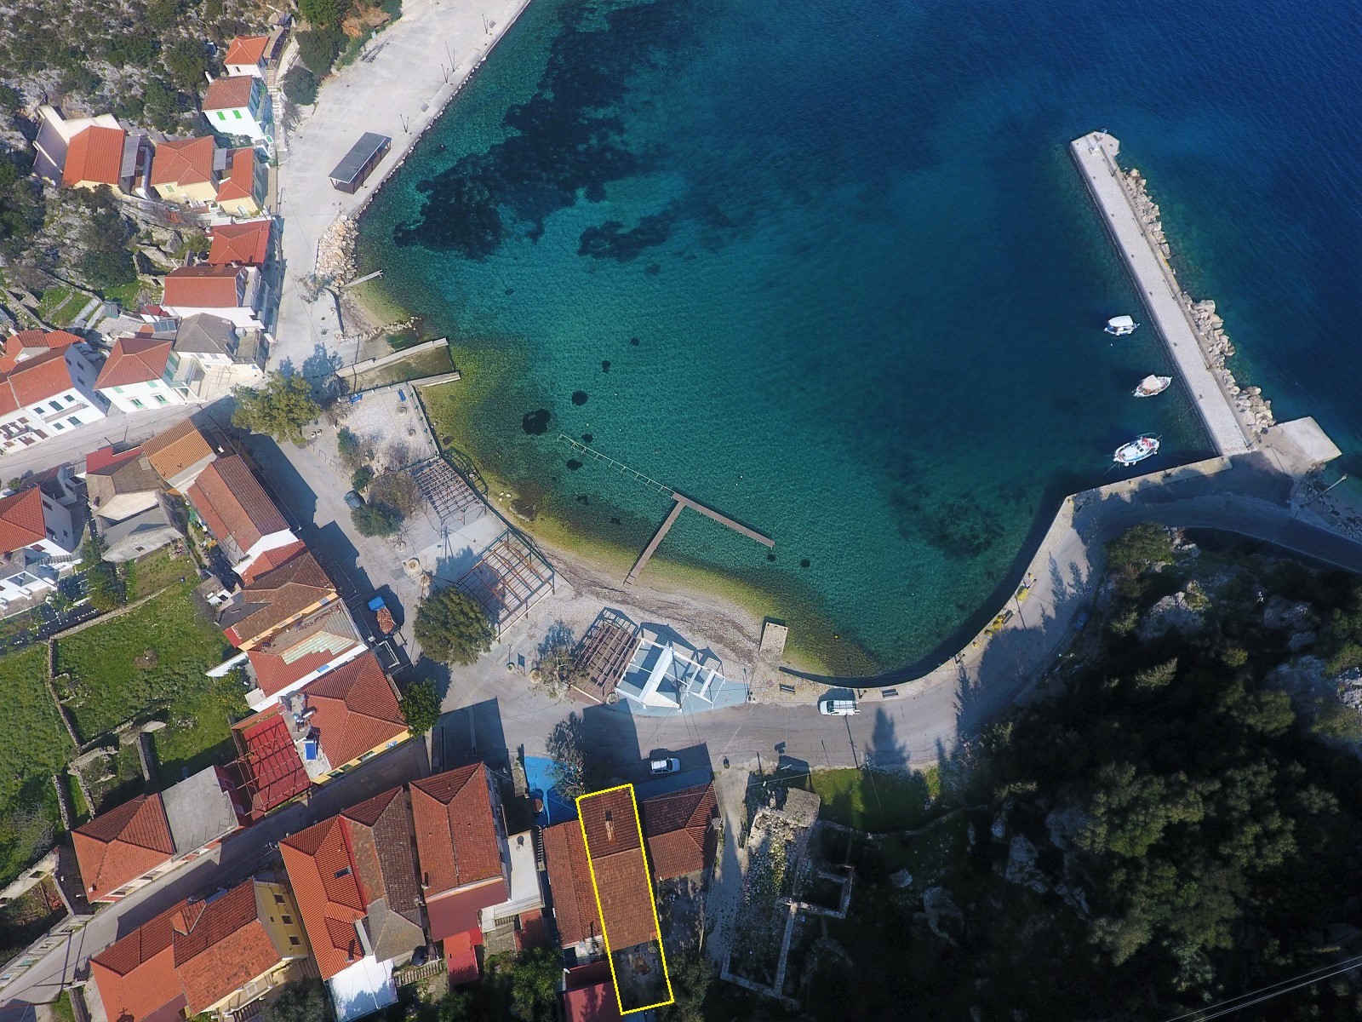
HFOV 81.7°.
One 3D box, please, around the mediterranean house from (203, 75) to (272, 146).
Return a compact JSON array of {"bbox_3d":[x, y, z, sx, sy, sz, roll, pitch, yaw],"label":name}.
[{"bbox_3d":[-86.459,-79.171,153.991,9.200,8.700,9.110,-6,62,-3],"label":"mediterranean house"}]

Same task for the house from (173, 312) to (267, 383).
[{"bbox_3d":[-73.640,-26.770,126.010,12.340,7.100,6.570,0,61,1],"label":"house"}]

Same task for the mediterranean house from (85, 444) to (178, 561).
[{"bbox_3d":[-76.100,-1.630,108.910,10.320,6.200,16.300,-25,65,-13],"label":"mediterranean house"}]

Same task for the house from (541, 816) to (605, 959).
[{"bbox_3d":[-11.480,41.770,87.820,4.810,6.300,12.940,-13,62,-6],"label":"house"}]

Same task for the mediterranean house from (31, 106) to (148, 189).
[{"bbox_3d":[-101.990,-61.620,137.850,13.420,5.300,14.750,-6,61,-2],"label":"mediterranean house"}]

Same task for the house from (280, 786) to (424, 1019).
[{"bbox_3d":[-33.660,42.550,84.850,12.900,7.500,19.930,-23,64,-12],"label":"house"}]

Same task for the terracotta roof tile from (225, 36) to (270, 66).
[{"bbox_3d":[-83.890,-89.260,151.250,6.410,2.000,8.690,0,61,1],"label":"terracotta roof tile"}]

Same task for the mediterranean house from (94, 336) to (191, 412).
[{"bbox_3d":[-83.370,-21.940,122.340,9.180,8.300,8.650,-3,61,0],"label":"mediterranean house"}]

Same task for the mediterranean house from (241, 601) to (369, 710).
[{"bbox_3d":[-48.227,18.937,103.420,12.950,7.600,8.140,-29,66,-14],"label":"mediterranean house"}]

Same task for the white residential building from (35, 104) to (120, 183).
[{"bbox_3d":[-101.390,-60.510,134.340,15.290,6.300,17.000,-8,62,-4],"label":"white residential building"}]

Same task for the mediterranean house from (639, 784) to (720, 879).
[{"bbox_3d":[0.560,36.900,90.050,8.220,5.900,8.600,-11,62,-6],"label":"mediterranean house"}]

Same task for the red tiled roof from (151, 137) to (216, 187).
[{"bbox_3d":[-90.729,-64.075,143.037,10.180,1.900,12.080,-9,62,-5],"label":"red tiled roof"}]

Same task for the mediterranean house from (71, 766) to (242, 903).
[{"bbox_3d":[-58.300,36.080,88.480,16.480,5.800,8.530,-25,64,-13],"label":"mediterranean house"}]

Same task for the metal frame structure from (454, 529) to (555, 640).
[{"bbox_3d":[-24.230,10.770,107.000,10.390,2.900,9.740,41,69,20],"label":"metal frame structure"}]

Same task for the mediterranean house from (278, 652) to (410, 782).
[{"bbox_3d":[-40.410,25.330,96.090,11.590,8.300,11.410,-29,65,-14],"label":"mediterranean house"}]

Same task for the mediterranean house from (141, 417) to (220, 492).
[{"bbox_3d":[-72.040,-7.750,114.550,7.180,8.300,7.940,-38,67,-18],"label":"mediterranean house"}]

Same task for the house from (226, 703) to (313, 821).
[{"bbox_3d":[-48.570,30.150,95.180,5.940,5.600,11.820,-30,65,-14],"label":"house"}]

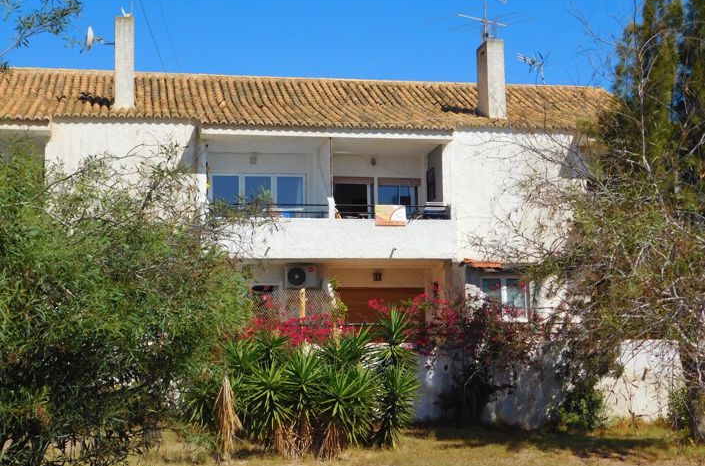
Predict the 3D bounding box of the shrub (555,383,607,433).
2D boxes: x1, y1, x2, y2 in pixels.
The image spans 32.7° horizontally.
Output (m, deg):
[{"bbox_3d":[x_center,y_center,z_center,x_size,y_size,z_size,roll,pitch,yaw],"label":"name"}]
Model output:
[{"bbox_3d":[4.405,3.306,23.213,0.900,0.930,0.800,0,-6,-12],"label":"shrub"}]

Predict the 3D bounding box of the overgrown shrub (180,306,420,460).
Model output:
[{"bbox_3d":[-0.848,2.233,18.603,3.550,2.250,2.100,0,-6,-12],"label":"overgrown shrub"}]

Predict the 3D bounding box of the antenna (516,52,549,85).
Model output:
[{"bbox_3d":[5.294,-4.868,35.323,0.600,0.920,1.200,-5,-7,39],"label":"antenna"}]

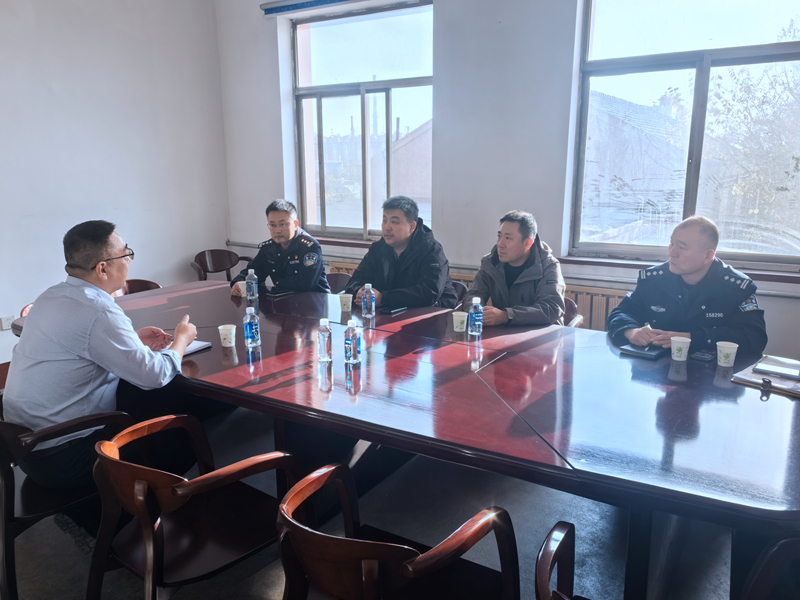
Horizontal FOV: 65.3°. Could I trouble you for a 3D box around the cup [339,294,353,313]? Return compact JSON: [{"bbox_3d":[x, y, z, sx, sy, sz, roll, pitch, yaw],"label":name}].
[{"bbox_3d":[-0.282,0.017,3.282,0.073,0.080,0.073,-1,12,-5],"label":"cup"}]

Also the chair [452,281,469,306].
[{"bbox_3d":[0.168,0.286,3.796,0.550,0.790,0.550,9,15,34],"label":"chair"}]

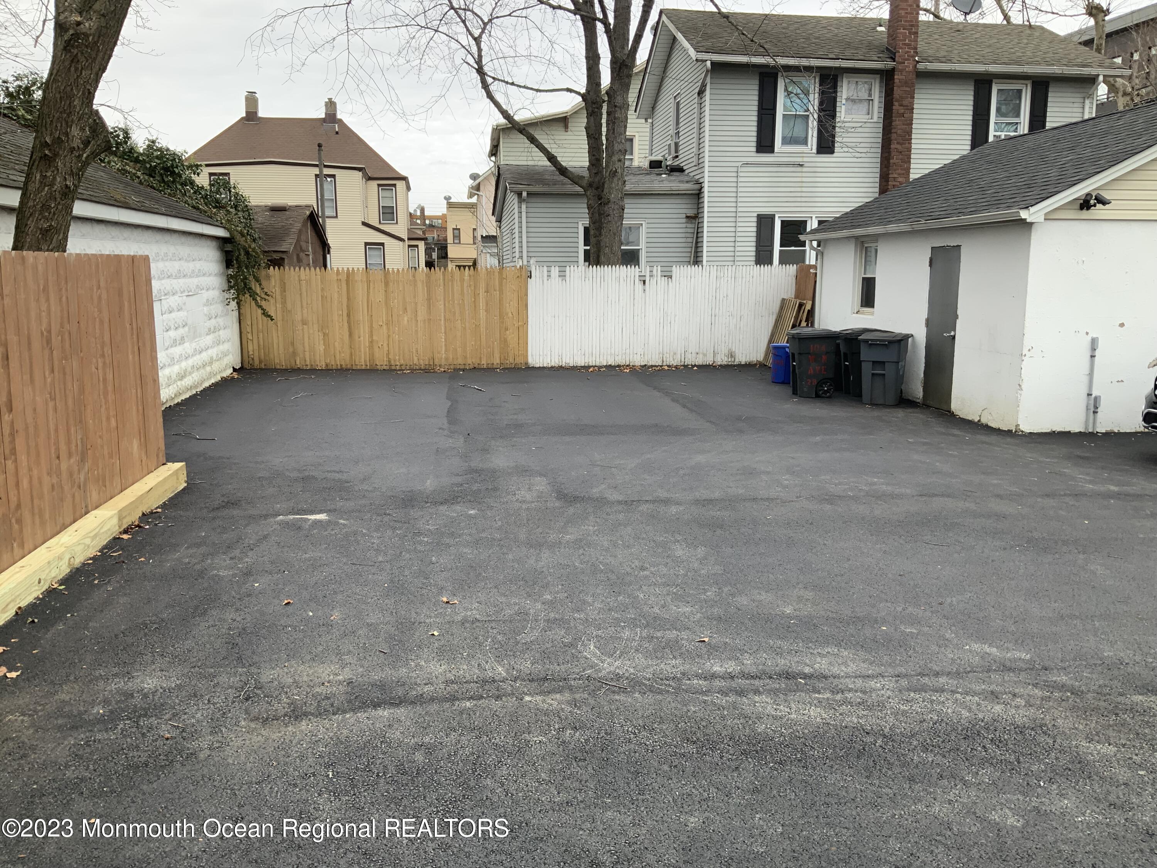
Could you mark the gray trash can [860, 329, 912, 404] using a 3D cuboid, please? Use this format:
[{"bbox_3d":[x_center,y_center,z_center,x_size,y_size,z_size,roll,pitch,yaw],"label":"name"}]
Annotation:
[{"bbox_3d":[4.147,-0.891,13.069,0.570,0.930,0.700,5,11,29],"label":"gray trash can"}]

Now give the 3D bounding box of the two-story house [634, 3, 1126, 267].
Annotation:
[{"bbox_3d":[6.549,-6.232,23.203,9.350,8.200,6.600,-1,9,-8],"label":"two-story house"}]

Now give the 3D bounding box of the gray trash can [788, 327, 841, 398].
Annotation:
[{"bbox_3d":[3.377,-1.036,13.916,0.660,0.950,0.560,-1,9,-6],"label":"gray trash can"}]

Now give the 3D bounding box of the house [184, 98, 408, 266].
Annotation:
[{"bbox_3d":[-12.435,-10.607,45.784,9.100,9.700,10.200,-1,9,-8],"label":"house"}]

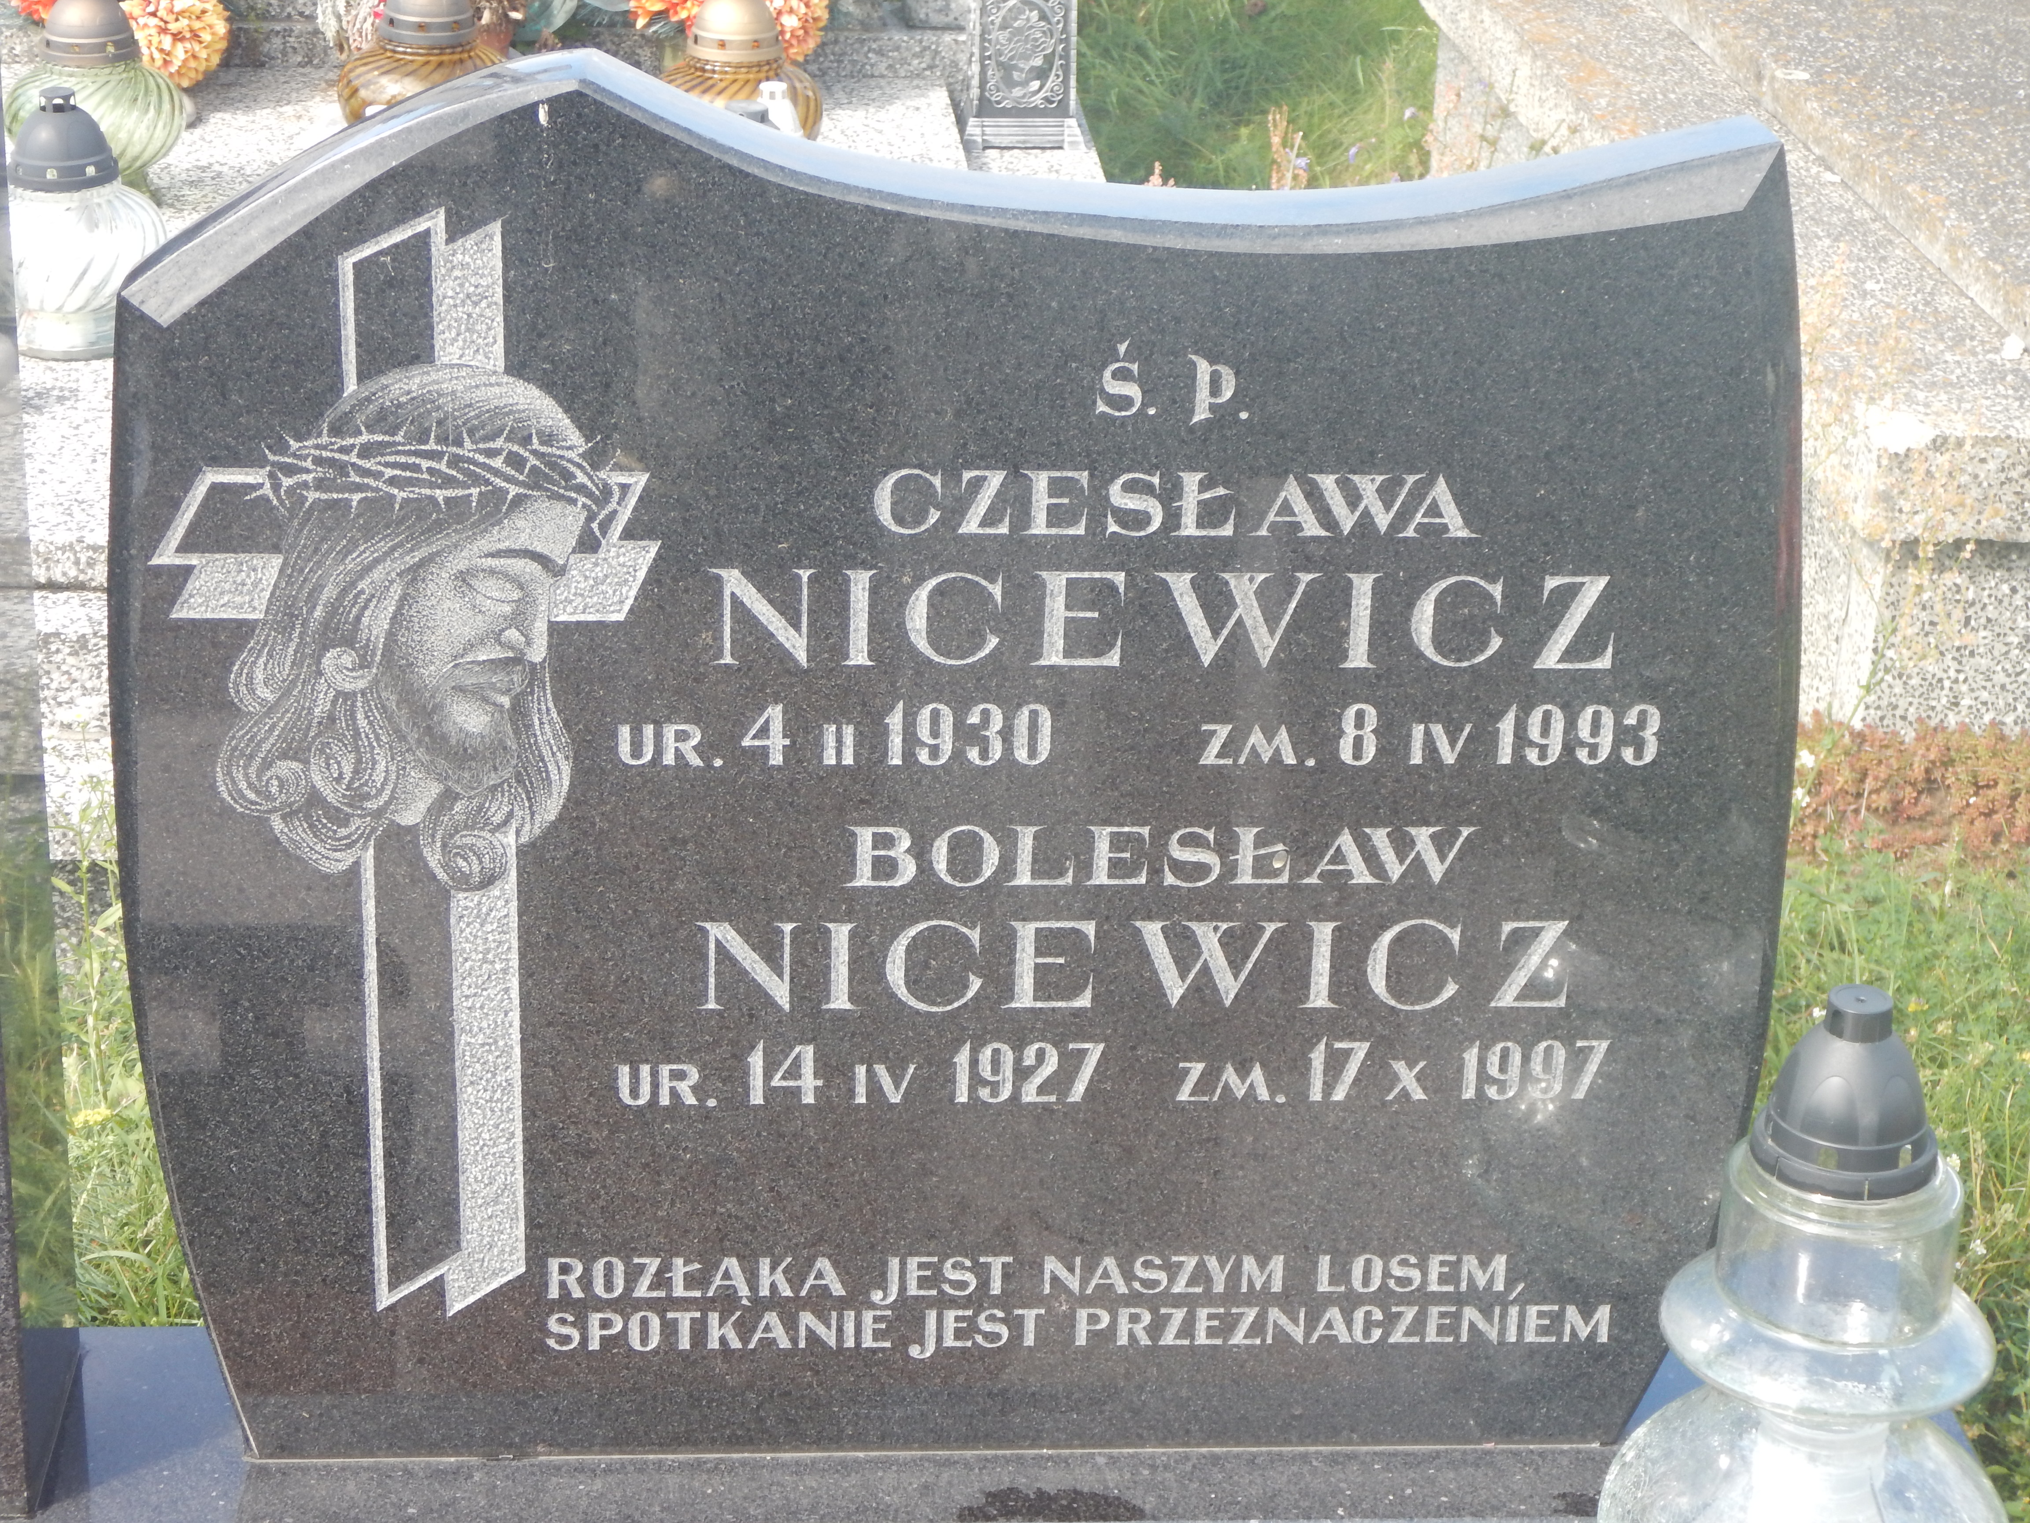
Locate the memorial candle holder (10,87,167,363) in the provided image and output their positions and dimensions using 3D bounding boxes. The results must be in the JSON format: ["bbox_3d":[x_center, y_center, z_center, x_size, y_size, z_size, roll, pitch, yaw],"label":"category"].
[{"bbox_3d":[-0.832,-0.476,3.450,0.168,0.229,0.168,2,24,0],"label":"memorial candle holder"}]

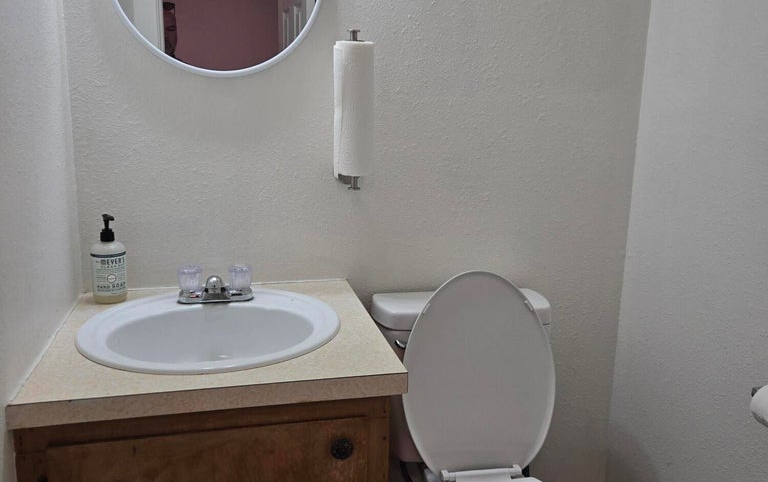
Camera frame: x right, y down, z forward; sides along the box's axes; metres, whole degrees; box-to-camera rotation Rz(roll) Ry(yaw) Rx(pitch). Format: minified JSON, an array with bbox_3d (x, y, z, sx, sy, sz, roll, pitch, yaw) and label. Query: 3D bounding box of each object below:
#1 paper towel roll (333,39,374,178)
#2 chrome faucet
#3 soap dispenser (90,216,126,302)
[{"bbox_3d":[-0.064,-0.284,1.479,0.086,0.286,0.086,1,12,0],"label":"paper towel roll"},{"bbox_3d":[-0.348,0.094,1.404,0.158,0.075,0.120,-2,12,-13],"label":"chrome faucet"},{"bbox_3d":[-0.580,0.035,1.431,0.069,0.184,0.069,-8,15,-39],"label":"soap dispenser"}]

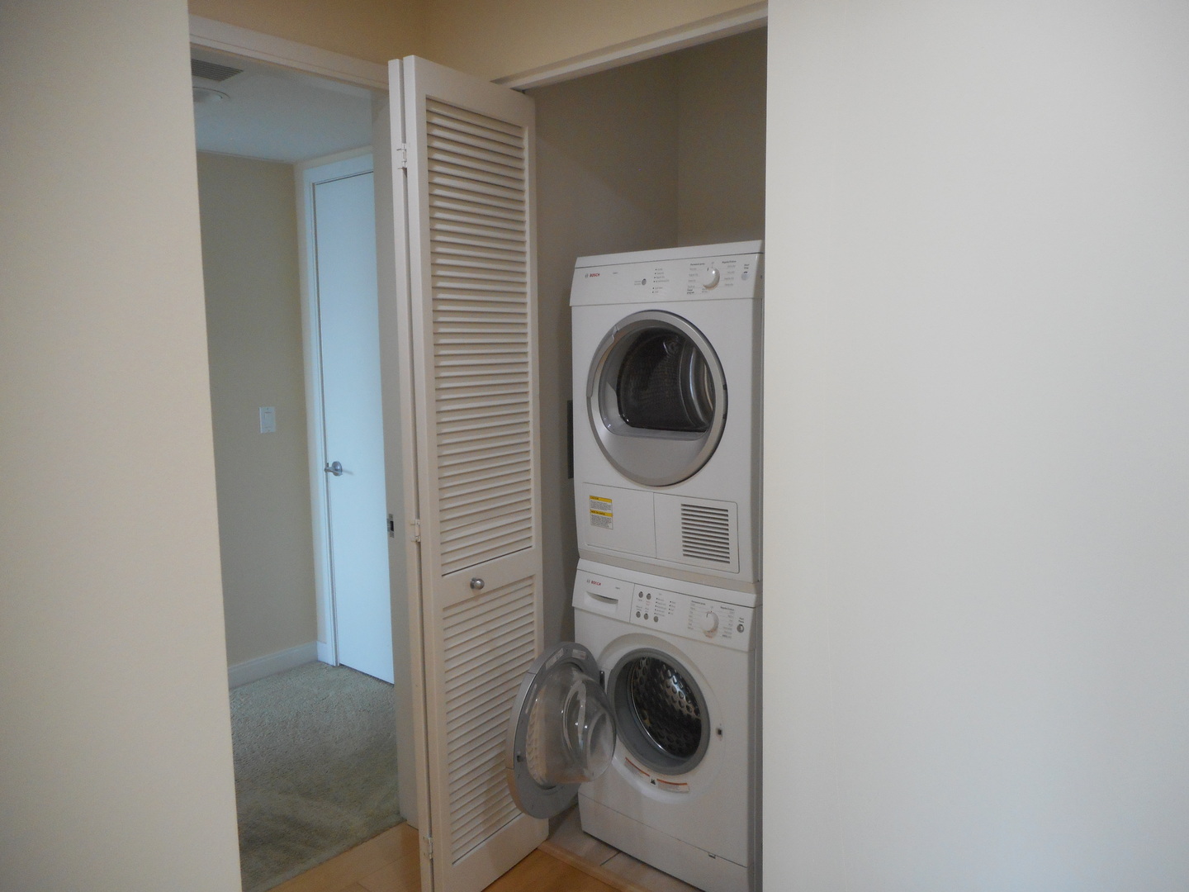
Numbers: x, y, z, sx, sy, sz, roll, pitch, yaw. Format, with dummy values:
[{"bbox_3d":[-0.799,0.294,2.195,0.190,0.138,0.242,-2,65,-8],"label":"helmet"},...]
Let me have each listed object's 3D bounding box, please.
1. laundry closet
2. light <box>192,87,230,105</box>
[{"bbox_3d":[0.348,-0.032,2.426,0.900,2.400,0.860,6,9,41],"label":"laundry closet"},{"bbox_3d":[-1.241,-1.094,2.684,0.190,0.030,0.190,6,9,41],"label":"light"}]

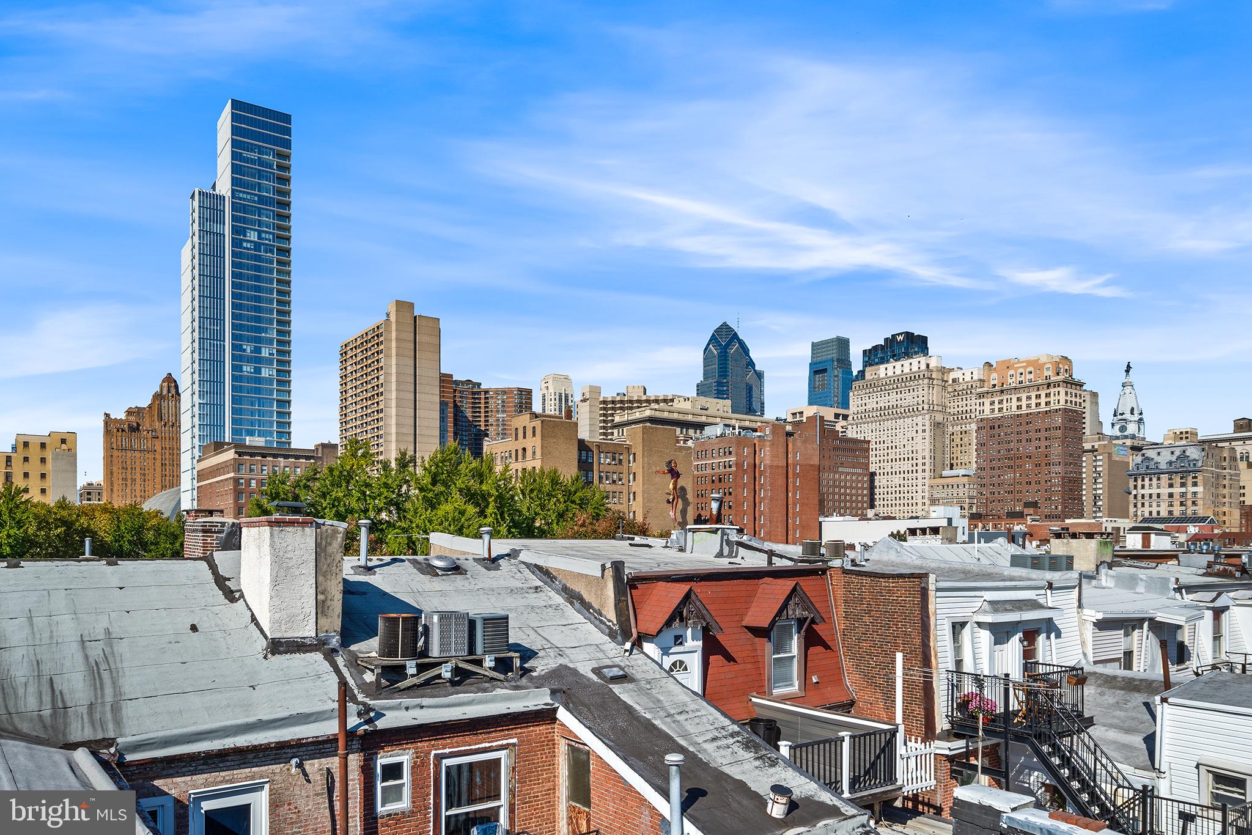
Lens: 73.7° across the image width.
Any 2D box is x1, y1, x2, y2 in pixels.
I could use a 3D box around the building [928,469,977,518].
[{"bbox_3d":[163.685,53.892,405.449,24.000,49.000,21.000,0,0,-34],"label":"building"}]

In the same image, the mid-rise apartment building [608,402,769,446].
[{"bbox_3d":[26.000,28.500,311.000,58.000,62.000,27.000,3,-5,-36],"label":"mid-rise apartment building"}]

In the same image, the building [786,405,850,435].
[{"bbox_3d":[191.000,64.600,830.000,48.000,148.000,42.000,3,-5,-35],"label":"building"}]

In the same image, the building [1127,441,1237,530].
[{"bbox_3d":[221.000,37.000,331.000,34.000,53.000,26.000,3,-5,-36],"label":"building"}]

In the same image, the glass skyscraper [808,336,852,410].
[{"bbox_3d":[268.780,45.087,1100.000,41.000,295.000,48.000,0,0,-34],"label":"glass skyscraper"}]

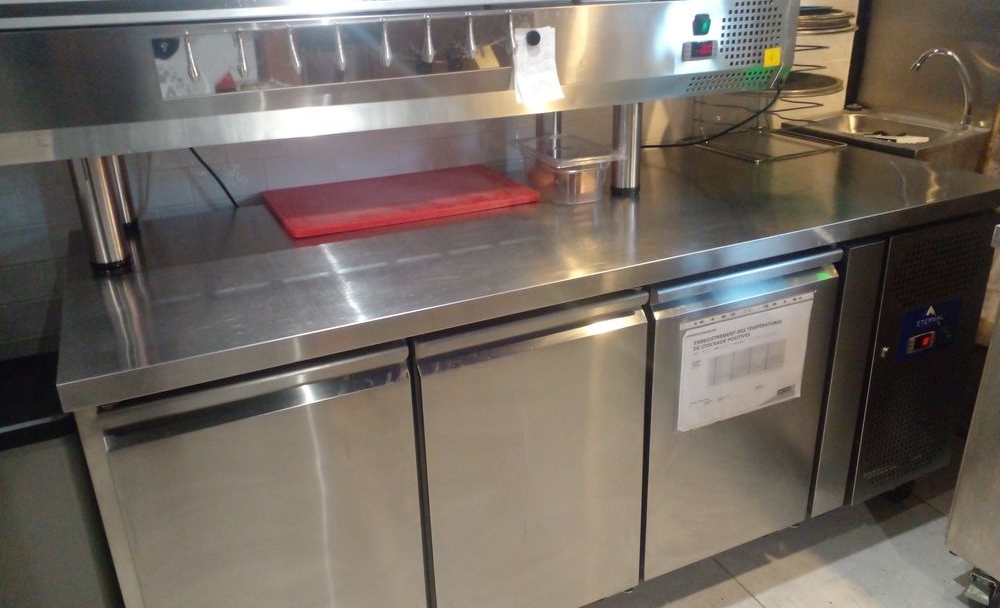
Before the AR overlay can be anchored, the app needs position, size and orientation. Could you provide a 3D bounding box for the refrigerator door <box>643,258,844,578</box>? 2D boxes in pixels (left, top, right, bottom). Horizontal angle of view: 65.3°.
[{"bbox_3d":[0.462,0.219,1.555,0.420,0.637,0.055,-12,25,-22],"label":"refrigerator door"}]

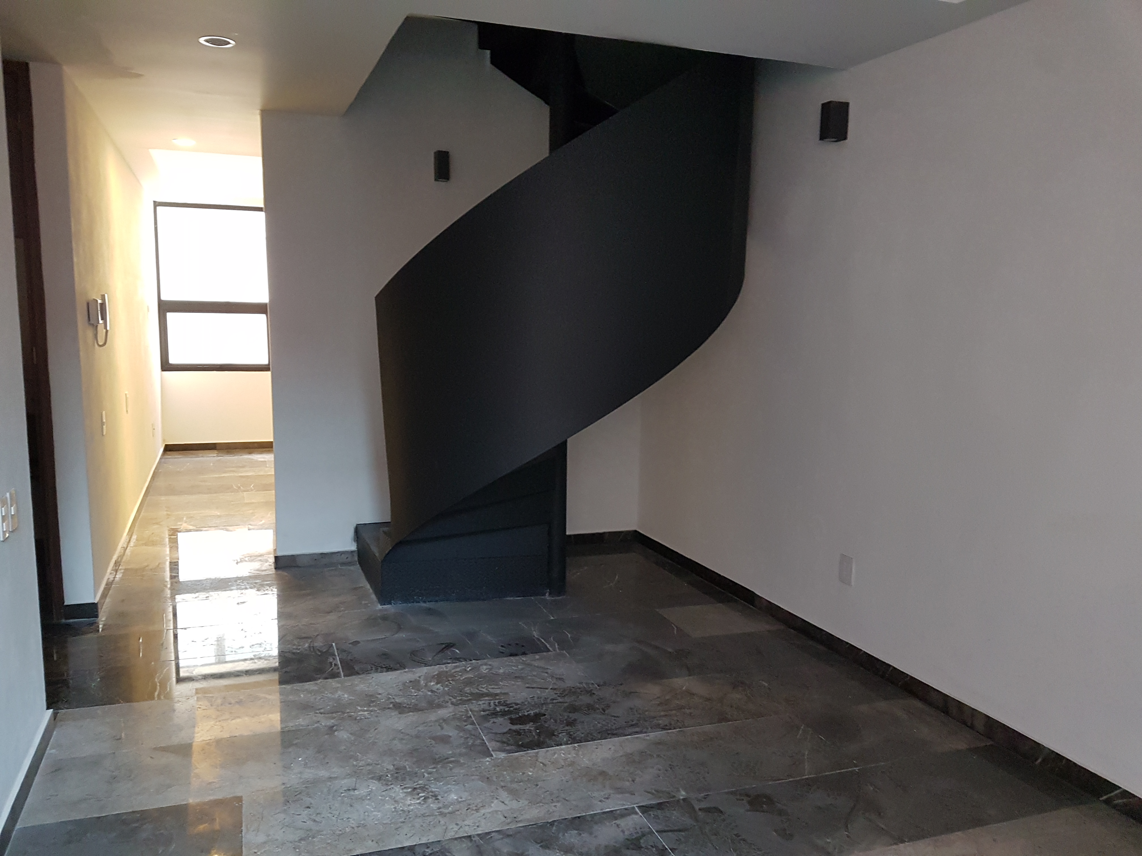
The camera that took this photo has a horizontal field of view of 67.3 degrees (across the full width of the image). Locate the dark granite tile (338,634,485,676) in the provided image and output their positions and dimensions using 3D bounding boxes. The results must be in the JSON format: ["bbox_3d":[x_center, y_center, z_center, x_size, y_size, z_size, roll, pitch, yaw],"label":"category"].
[{"bbox_3d":[-0.722,0.997,3.781,0.592,0.015,0.396,-2,8,-18],"label":"dark granite tile"}]

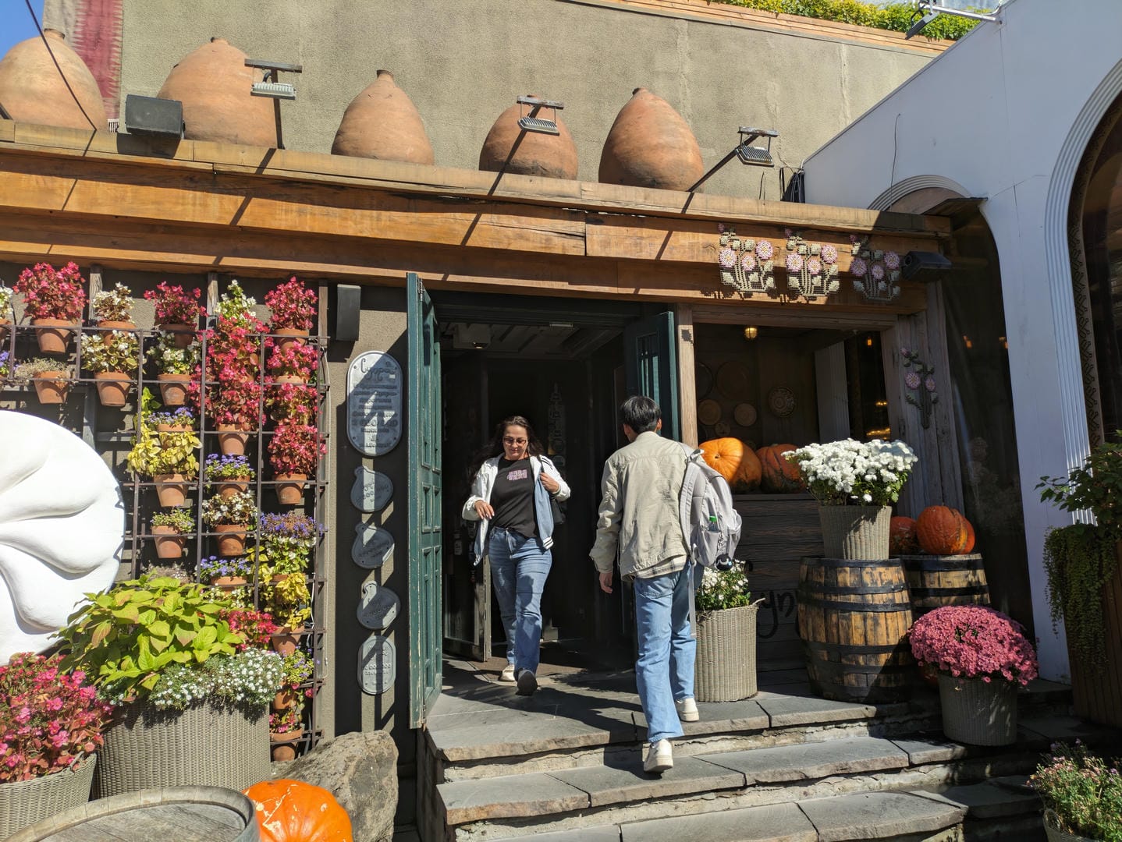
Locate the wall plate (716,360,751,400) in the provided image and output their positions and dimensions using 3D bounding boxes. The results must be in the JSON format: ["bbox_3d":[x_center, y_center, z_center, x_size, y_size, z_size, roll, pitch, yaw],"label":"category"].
[{"bbox_3d":[1.457,-0.343,6.850,0.332,0.332,0.045,1,-7,-18],"label":"wall plate"}]

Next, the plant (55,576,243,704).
[{"bbox_3d":[-1.649,0.884,3.283,0.680,0.500,0.620,1,-7,-17],"label":"plant"}]

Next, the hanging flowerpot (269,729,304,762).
[{"bbox_3d":[-1.521,1.802,4.502,0.186,0.172,0.186,1,-7,-18],"label":"hanging flowerpot"}]

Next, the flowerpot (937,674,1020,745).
[{"bbox_3d":[2.221,1.512,4.317,0.385,0.328,0.385,1,-7,-18],"label":"flowerpot"}]

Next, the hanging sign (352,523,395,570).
[{"bbox_3d":[-1.128,0.752,4.865,0.247,0.271,0.025,1,-7,-18],"label":"hanging sign"}]

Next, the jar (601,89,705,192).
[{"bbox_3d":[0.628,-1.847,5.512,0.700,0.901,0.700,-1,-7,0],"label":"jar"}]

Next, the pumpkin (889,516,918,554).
[{"bbox_3d":[2.222,0.742,5.261,0.280,0.250,0.280,1,-7,-17],"label":"pumpkin"}]

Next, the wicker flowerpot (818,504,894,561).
[{"bbox_3d":[1.795,0.681,4.974,0.432,0.317,0.432,1,-7,-18],"label":"wicker flowerpot"}]

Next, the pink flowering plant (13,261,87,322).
[{"bbox_3d":[-2.607,-0.662,4.145,0.330,0.320,0.310,1,-7,-17],"label":"pink flowering plant"}]

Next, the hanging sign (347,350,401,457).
[{"bbox_3d":[-1.142,-0.106,4.970,0.336,0.643,0.025,1,-7,-18],"label":"hanging sign"}]

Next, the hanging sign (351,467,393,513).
[{"bbox_3d":[-1.083,0.395,4.649,0.240,0.271,0.030,1,-7,-17],"label":"hanging sign"}]

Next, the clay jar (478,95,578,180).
[{"bbox_3d":[-0.207,-1.772,5.219,0.630,0.700,0.630,-1,-7,0],"label":"clay jar"}]

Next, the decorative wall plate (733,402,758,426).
[{"bbox_3d":[1.437,-0.051,6.313,0.190,0.190,0.030,1,-7,-17],"label":"decorative wall plate"}]

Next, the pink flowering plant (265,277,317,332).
[{"bbox_3d":[-1.581,-0.681,4.743,0.281,0.307,0.260,1,-7,-18],"label":"pink flowering plant"}]

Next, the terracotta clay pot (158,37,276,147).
[{"bbox_3d":[-1.982,-1.866,4.700,0.630,0.800,0.630,1,-7,-17],"label":"terracotta clay pot"}]

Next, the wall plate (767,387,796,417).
[{"bbox_3d":[1.789,-0.159,6.574,0.272,0.272,0.040,1,-7,-17],"label":"wall plate"}]

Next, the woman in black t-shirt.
[{"bbox_3d":[-0.279,0.778,4.976,0.630,1.650,0.550,0,-7,-11],"label":"woman in black t-shirt"}]

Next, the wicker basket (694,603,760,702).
[{"bbox_3d":[0.911,1.387,4.940,0.511,0.521,0.511,1,-7,-18],"label":"wicker basket"}]

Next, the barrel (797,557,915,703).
[{"bbox_3d":[1.766,1.225,4.875,0.656,0.785,0.656,1,-7,-18],"label":"barrel"}]

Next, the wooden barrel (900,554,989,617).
[{"bbox_3d":[2.410,1.221,5.139,0.650,0.780,0.650,1,-7,-17],"label":"wooden barrel"}]

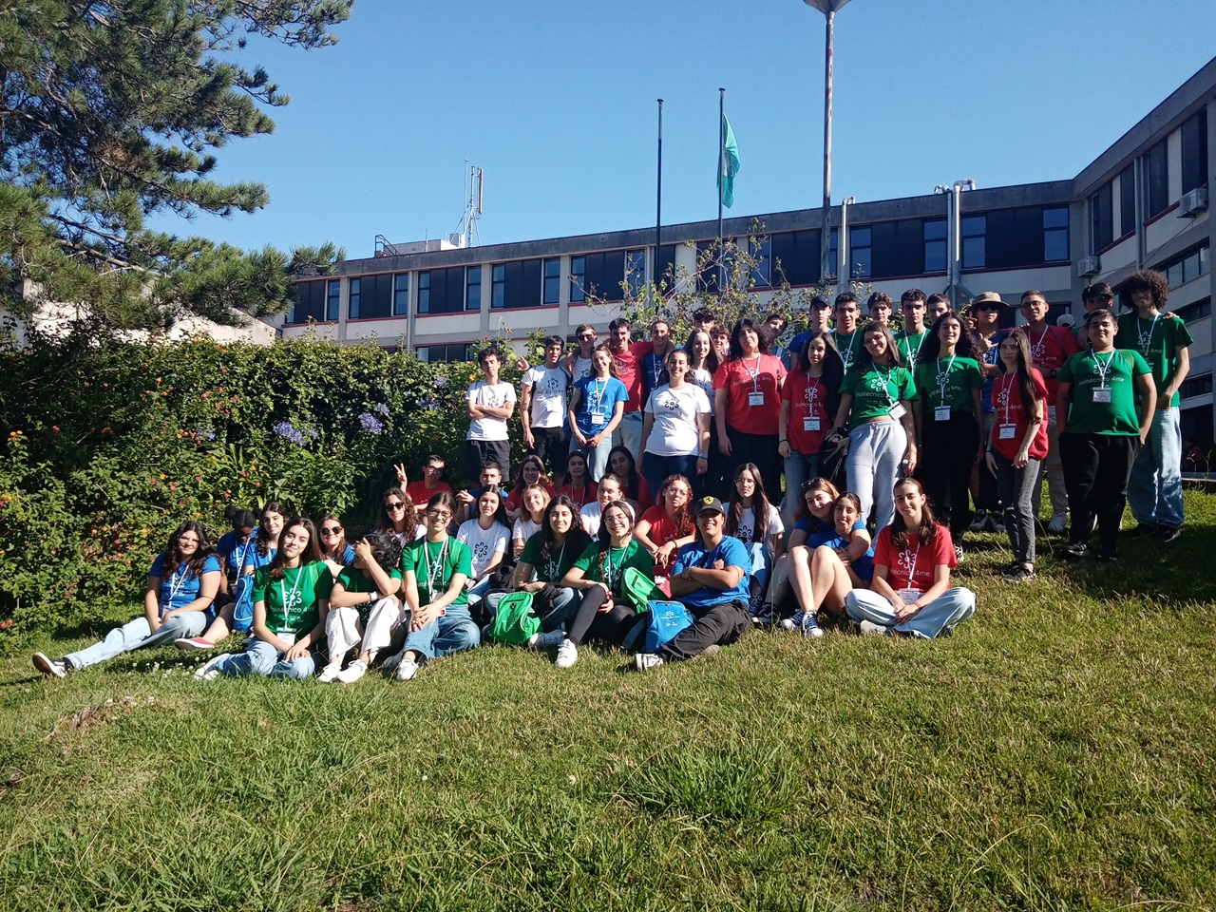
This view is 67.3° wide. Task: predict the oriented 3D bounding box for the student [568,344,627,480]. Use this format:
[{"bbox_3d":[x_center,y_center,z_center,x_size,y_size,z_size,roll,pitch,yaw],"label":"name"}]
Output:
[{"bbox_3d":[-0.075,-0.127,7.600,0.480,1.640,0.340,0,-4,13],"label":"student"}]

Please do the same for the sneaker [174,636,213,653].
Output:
[{"bbox_3d":[-2.356,1.074,5.200,0.255,0.095,0.098,9,-14,-35],"label":"sneaker"}]

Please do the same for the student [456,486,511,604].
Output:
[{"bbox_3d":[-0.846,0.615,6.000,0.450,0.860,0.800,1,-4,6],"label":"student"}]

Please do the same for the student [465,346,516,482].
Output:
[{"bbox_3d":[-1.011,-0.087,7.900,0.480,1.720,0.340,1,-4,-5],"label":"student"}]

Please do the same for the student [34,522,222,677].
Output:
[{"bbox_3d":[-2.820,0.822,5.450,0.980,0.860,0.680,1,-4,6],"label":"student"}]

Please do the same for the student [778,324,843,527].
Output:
[{"bbox_3d":[1.481,-0.112,6.700,0.480,1.630,0.340,0,-4,19],"label":"student"}]

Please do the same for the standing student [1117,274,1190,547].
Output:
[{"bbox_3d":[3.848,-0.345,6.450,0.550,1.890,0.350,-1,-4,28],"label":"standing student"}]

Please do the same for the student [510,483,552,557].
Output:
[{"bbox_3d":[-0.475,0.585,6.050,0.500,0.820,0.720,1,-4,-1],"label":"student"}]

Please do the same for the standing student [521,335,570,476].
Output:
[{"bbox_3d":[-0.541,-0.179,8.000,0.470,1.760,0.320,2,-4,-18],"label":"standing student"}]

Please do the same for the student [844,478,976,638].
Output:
[{"bbox_3d":[1.674,0.546,5.070,0.720,0.860,0.580,0,-4,16],"label":"student"}]

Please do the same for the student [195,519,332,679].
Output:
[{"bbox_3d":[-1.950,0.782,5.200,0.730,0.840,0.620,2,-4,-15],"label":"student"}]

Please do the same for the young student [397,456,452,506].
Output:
[{"bbox_3d":[-1.414,0.462,7.100,0.560,0.960,0.750,2,-4,-13],"label":"young student"}]

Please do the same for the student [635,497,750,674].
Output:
[{"bbox_3d":[0.469,0.681,4.980,0.660,0.900,0.740,0,-4,18],"label":"student"}]

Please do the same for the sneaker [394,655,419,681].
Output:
[{"bbox_3d":[-1.069,1.122,4.850,0.100,0.110,0.250,2,0,-6],"label":"sneaker"}]

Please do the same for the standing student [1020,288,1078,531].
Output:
[{"bbox_3d":[3.151,-0.353,6.650,0.550,1.750,0.360,-1,-5,25],"label":"standing student"}]

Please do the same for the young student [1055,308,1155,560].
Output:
[{"bbox_3d":[3.376,-0.164,6.200,0.640,1.690,0.380,-1,-5,25],"label":"young student"}]

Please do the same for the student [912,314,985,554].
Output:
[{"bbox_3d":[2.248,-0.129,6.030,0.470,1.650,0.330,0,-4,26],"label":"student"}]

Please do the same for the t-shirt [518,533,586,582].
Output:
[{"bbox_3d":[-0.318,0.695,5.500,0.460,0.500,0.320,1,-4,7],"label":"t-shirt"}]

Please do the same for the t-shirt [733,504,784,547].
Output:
[{"bbox_3d":[0.919,0.572,5.950,0.460,0.530,0.280,1,-4,7],"label":"t-shirt"}]

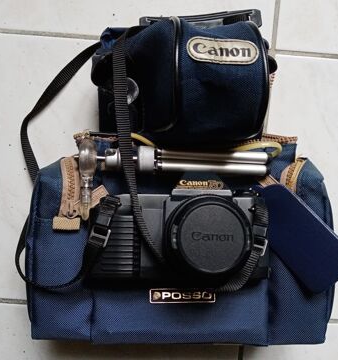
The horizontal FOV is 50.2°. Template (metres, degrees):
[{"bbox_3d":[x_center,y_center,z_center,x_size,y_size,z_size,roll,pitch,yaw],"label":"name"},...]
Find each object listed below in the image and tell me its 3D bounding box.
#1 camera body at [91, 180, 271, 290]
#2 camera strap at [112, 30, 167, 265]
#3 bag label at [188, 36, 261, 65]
[{"bbox_3d":[0.008,0.041,0.297,0.151,0.082,0.090,1,85,0],"label":"camera body"},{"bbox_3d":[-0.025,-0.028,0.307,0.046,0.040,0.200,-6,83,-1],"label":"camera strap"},{"bbox_3d":[0.045,-0.108,0.302,0.059,0.006,0.022,3,89,-3],"label":"bag label"}]

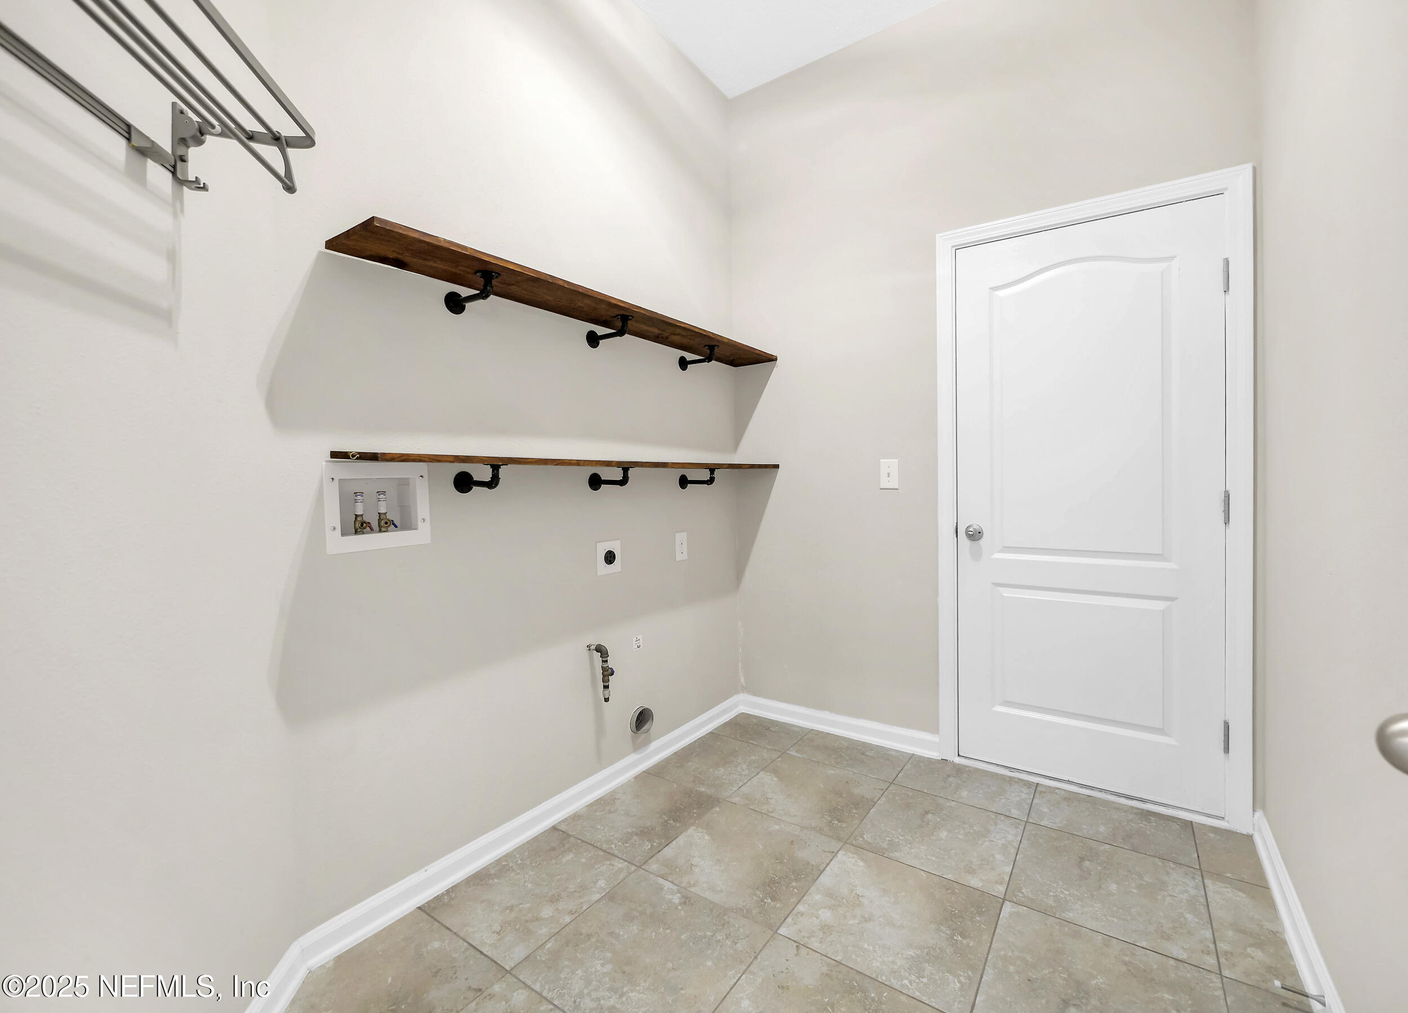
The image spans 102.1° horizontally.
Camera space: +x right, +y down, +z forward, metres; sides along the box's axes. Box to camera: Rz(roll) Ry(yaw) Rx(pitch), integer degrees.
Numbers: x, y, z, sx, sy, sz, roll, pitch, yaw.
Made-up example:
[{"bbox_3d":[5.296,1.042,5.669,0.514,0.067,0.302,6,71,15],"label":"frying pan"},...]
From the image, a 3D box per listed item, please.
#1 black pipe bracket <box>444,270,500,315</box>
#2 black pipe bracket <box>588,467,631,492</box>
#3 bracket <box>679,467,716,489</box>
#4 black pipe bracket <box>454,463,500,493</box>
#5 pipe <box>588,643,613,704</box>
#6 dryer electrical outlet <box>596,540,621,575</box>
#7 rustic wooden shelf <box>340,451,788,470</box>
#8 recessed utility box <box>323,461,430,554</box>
[{"bbox_3d":[-0.647,-0.601,1.612,0.189,0.085,0.068,1,3,36],"label":"black pipe bracket"},{"bbox_3d":[-0.321,-0.098,2.048,0.187,0.088,0.068,1,3,36],"label":"black pipe bracket"},{"bbox_3d":[-0.012,-0.118,2.464,0.187,0.092,0.068,1,3,36],"label":"bracket"},{"bbox_3d":[-0.630,-0.078,1.633,0.187,0.088,0.067,1,3,36],"label":"black pipe bracket"},{"bbox_3d":[-0.365,0.596,2.044,0.117,0.207,0.043,1,3,36],"label":"pipe"},{"bbox_3d":[-0.348,0.195,2.150,0.020,0.122,0.122,1,3,36],"label":"dryer electrical outlet"},{"bbox_3d":[-0.264,-0.156,2.042,0.234,0.019,1.843,4,5,35],"label":"rustic wooden shelf"},{"bbox_3d":[-0.880,-0.002,1.516,0.087,0.225,0.257,1,3,36],"label":"recessed utility box"}]

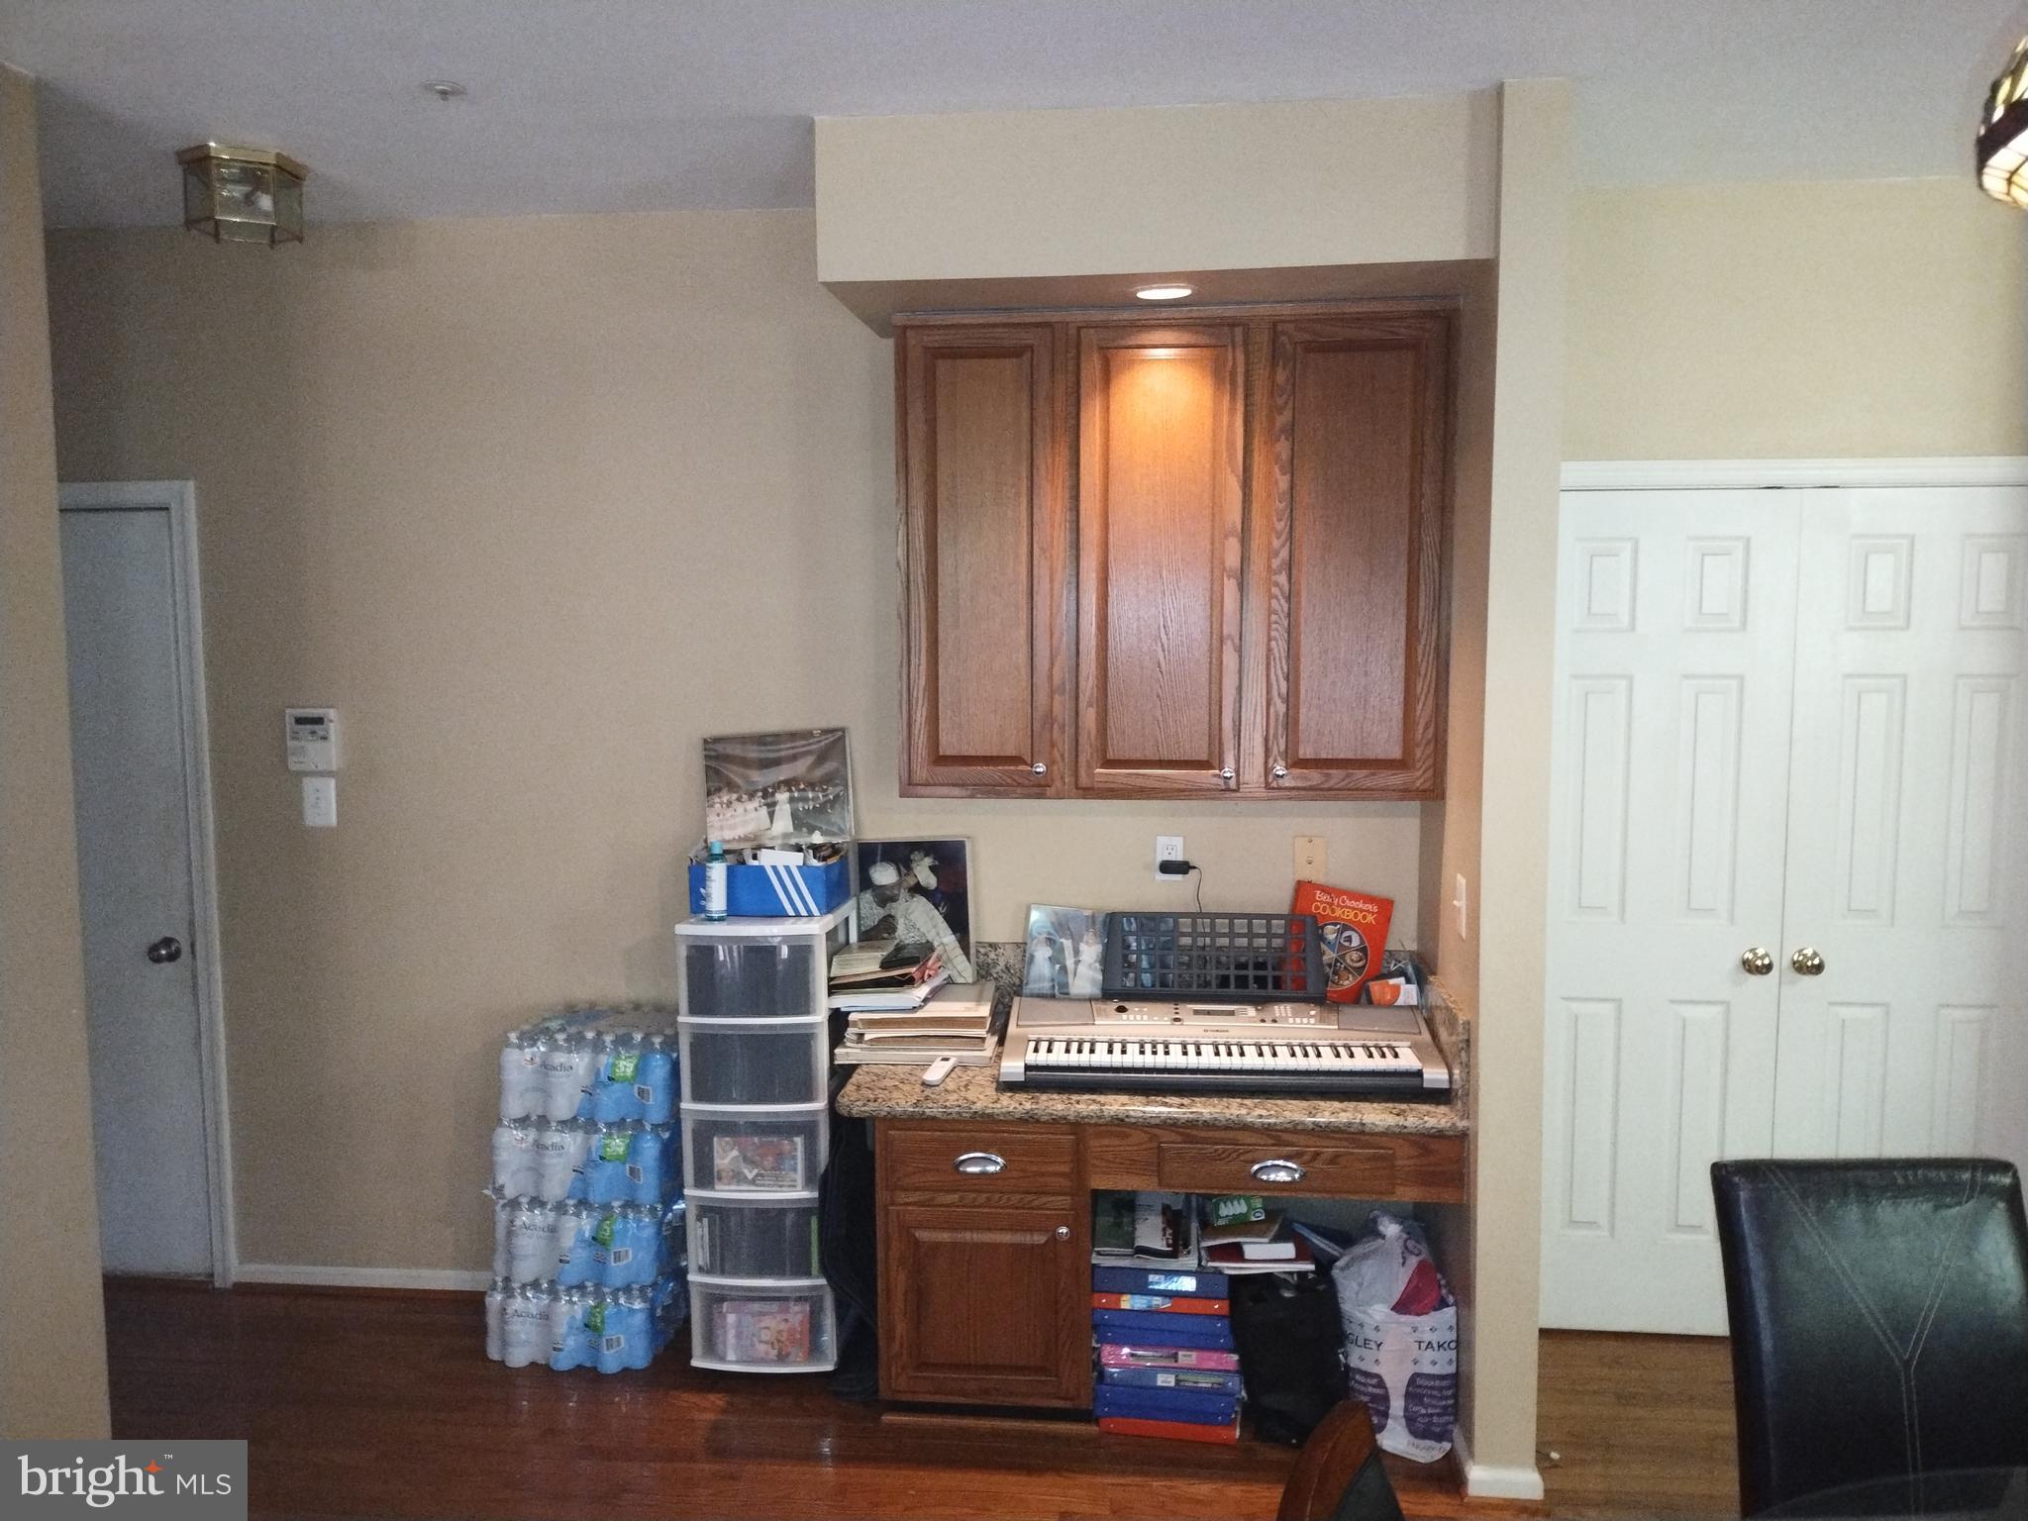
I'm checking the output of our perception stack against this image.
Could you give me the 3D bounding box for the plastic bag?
[{"bbox_3d":[0.806,1.197,3.144,0.260,0.495,0.255,0,5,5],"label":"plastic bag"}]

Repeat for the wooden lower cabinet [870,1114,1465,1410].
[{"bbox_3d":[0.337,1.058,3.361,1.217,0.660,0.625,0,5,5],"label":"wooden lower cabinet"}]

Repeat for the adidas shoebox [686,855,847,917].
[{"bbox_3d":[-0.591,0.301,3.568,0.330,0.114,0.222,0,5,8],"label":"adidas shoebox"}]

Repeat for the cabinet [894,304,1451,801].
[{"bbox_3d":[0.352,-0.460,3.385,1.204,1.077,0.327,0,5,5],"label":"cabinet"}]

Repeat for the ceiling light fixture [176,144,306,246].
[{"bbox_3d":[-1.679,-1.225,3.197,0.217,0.156,0.250,0,5,5],"label":"ceiling light fixture"}]

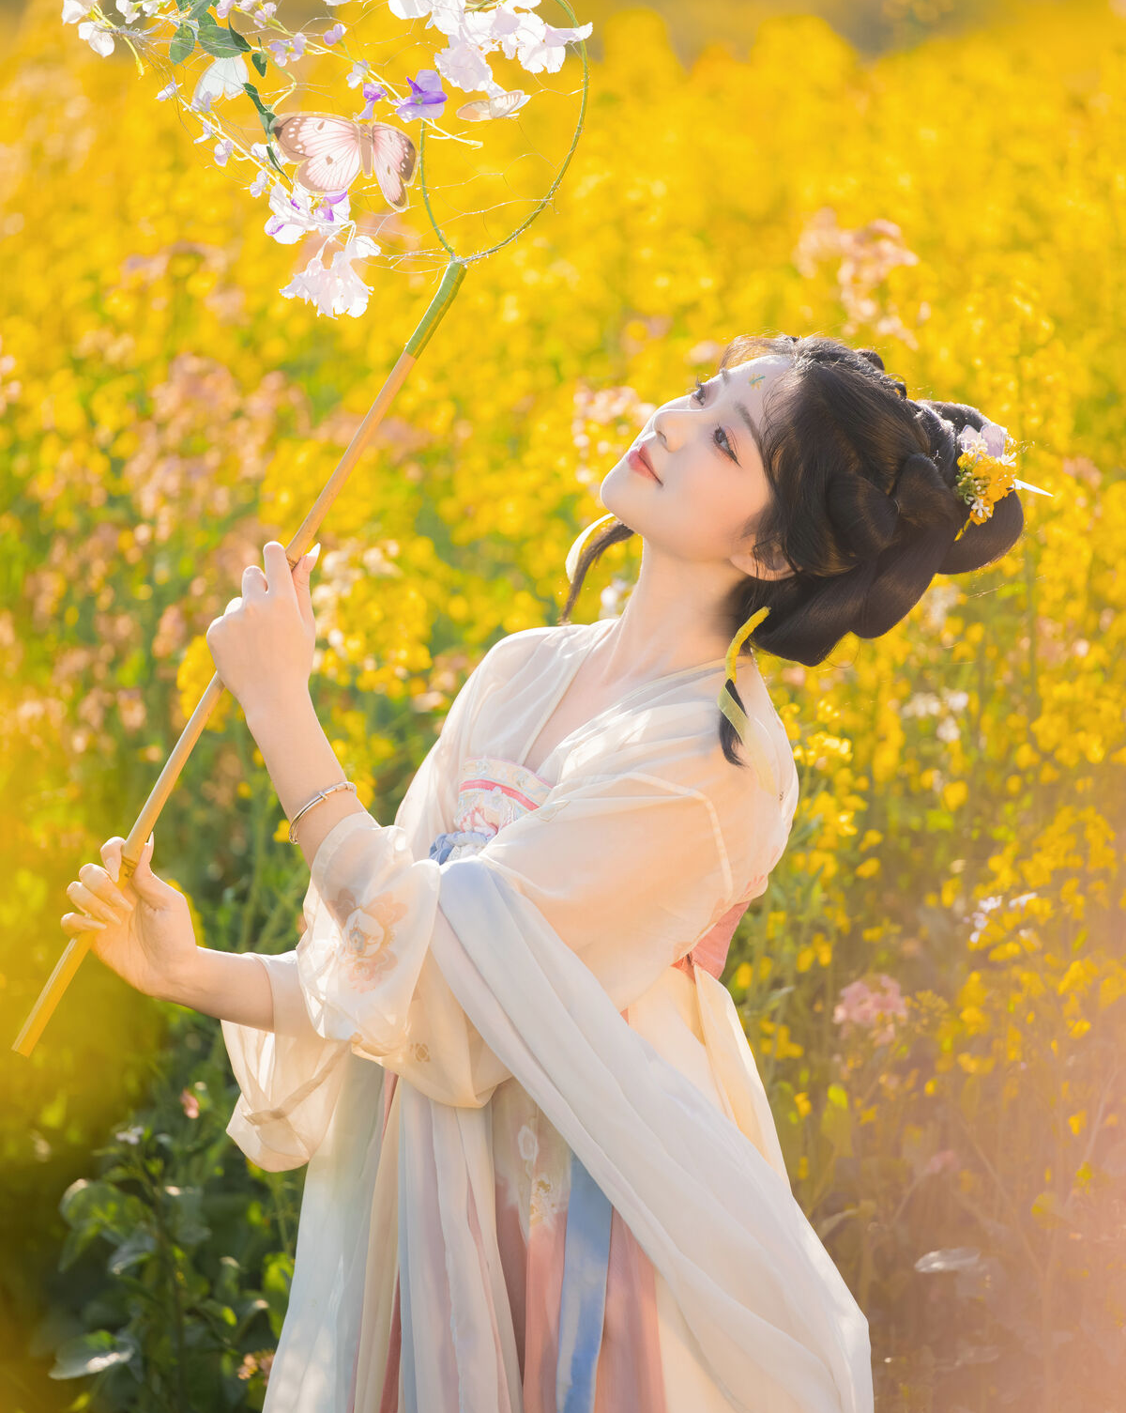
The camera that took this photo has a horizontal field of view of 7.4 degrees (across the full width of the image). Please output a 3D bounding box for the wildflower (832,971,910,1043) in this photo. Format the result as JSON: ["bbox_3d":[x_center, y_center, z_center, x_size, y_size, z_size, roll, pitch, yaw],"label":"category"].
[{"bbox_3d":[0.268,0.263,7.600,0.064,0.062,0.062,0,4,0],"label":"wildflower"}]

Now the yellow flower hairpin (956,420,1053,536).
[{"bbox_3d":[0.342,-0.178,6.820,0.072,0.088,0.050,11,3,-20],"label":"yellow flower hairpin"}]

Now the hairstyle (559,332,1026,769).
[{"bbox_3d":[0.176,-0.123,6.820,0.300,0.290,0.250,34,15,-34],"label":"hairstyle"}]

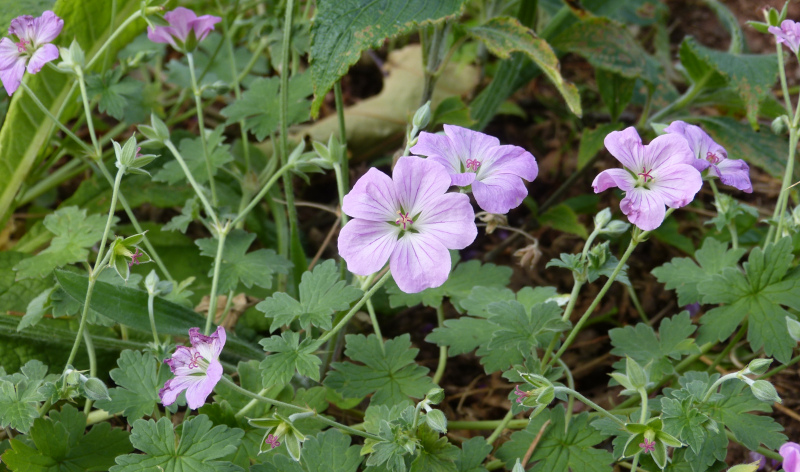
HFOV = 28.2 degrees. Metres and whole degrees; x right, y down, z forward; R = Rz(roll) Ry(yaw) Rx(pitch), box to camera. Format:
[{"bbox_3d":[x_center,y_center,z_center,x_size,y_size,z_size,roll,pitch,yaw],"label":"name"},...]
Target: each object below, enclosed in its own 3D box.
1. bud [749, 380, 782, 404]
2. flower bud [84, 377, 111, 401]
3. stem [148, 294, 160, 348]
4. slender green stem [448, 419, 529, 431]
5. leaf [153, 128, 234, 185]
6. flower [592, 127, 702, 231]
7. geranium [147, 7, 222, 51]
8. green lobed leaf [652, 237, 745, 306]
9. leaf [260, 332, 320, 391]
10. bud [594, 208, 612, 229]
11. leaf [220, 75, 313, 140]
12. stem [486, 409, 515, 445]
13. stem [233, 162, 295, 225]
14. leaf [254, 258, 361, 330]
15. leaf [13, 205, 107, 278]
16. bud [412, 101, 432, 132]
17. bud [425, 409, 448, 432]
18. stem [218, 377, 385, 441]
[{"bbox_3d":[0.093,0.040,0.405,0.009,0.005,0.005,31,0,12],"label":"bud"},{"bbox_3d":[-0.095,0.048,0.500,0.010,0.006,0.006,37,0,6],"label":"flower bud"},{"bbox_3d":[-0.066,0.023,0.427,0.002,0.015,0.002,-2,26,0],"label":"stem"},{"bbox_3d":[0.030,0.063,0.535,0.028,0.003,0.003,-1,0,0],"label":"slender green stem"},{"bbox_3d":[-0.083,-0.032,0.640,0.032,0.008,0.027,0,40,0],"label":"leaf"},{"bbox_3d":[0.078,-0.018,0.505,0.035,0.012,0.034,0,69,13],"label":"flower"},{"bbox_3d":[-0.083,-0.079,0.610,0.029,0.018,0.027,0,-6,0],"label":"geranium"},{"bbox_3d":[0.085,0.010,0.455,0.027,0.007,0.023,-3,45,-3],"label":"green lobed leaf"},{"bbox_3d":[-0.034,0.039,0.490,0.018,0.005,0.018,7,50,6],"label":"leaf"},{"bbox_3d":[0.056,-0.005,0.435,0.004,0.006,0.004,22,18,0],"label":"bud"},{"bbox_3d":[-0.057,-0.055,0.680,0.041,0.011,0.036,9,52,7],"label":"leaf"},{"bbox_3d":[0.033,0.062,0.517,0.002,0.016,0.002,35,19,0],"label":"stem"},{"bbox_3d":[-0.045,-0.014,0.530,0.003,0.029,0.003,45,8,0],"label":"stem"},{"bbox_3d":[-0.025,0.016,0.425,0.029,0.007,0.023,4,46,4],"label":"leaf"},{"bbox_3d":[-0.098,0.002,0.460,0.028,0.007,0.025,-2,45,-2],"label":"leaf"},{"bbox_3d":[0.007,-0.037,0.490,0.005,0.010,0.005,27,0,0],"label":"bud"},{"bbox_3d":[0.011,0.055,0.475,0.005,0.009,0.005,-38,-8,0],"label":"bud"},{"bbox_3d":[-0.028,0.049,0.455,0.049,0.004,0.004,20,0,5],"label":"stem"}]

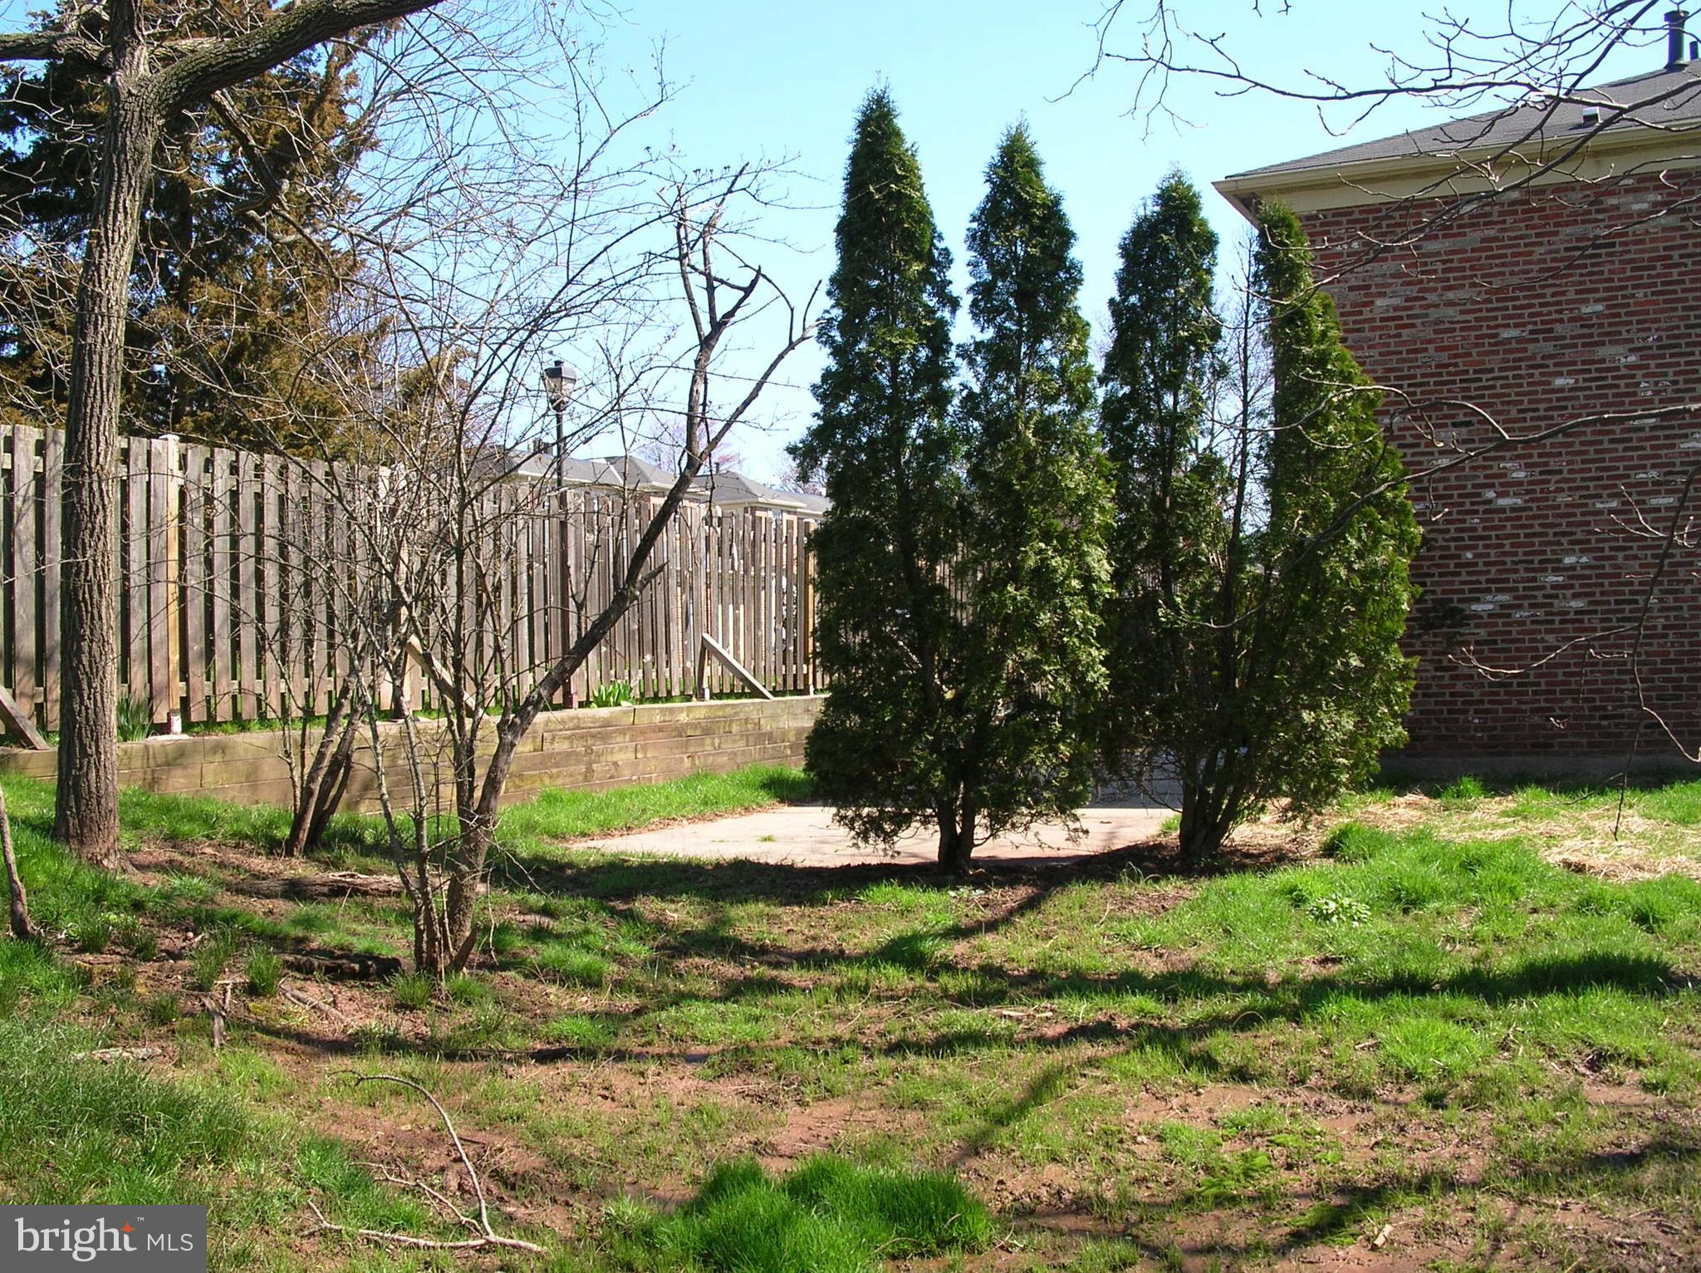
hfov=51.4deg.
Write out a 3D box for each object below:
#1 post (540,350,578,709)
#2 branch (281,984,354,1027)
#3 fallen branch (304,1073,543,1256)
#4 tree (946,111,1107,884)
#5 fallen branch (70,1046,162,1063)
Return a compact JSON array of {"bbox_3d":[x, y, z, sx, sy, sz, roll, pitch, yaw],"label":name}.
[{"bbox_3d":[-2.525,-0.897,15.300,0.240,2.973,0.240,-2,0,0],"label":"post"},{"bbox_3d":[-2.203,1.494,7.221,0.087,0.090,0.820,-1,-1,-35],"label":"branch"},{"bbox_3d":[-1.373,1.482,5.025,0.516,0.220,1.563,-1,-1,-30],"label":"fallen branch"},{"bbox_3d":[1.140,-0.899,11.445,1.030,4.764,1.050,-2,0,0],"label":"tree"},{"bbox_3d":[-2.536,1.446,6.116,0.320,0.055,0.080,-2,0,-6],"label":"fallen branch"}]

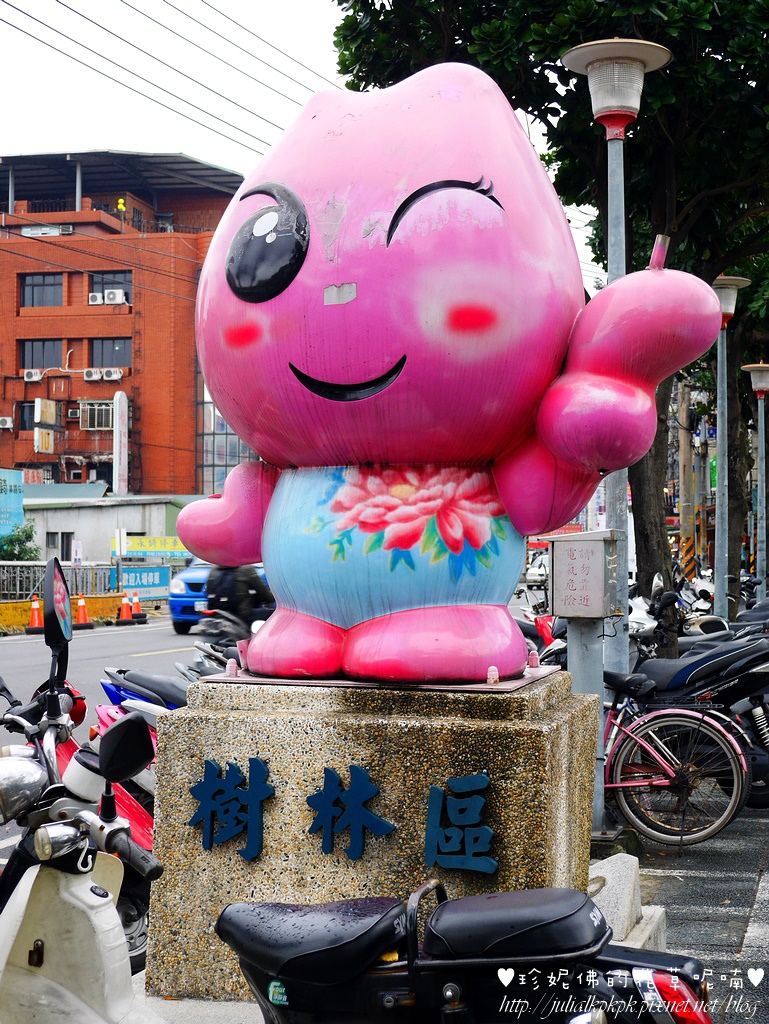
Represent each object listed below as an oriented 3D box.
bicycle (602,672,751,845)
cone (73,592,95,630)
[{"bbox_3d":[0.949,1.143,8.613,1.740,1.020,0.560,0,-1,15],"label":"bicycle"},{"bbox_3d":[-5.905,1.943,33.565,0.390,0.730,0.390,0,-1,15],"label":"cone"}]

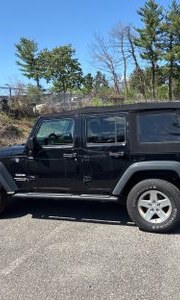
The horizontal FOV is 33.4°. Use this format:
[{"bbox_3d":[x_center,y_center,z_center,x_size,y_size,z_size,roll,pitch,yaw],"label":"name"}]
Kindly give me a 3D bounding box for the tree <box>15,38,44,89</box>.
[{"bbox_3d":[-7.989,-11.118,40.000,3.995,7.457,3.995,-3,6,0],"label":"tree"}]

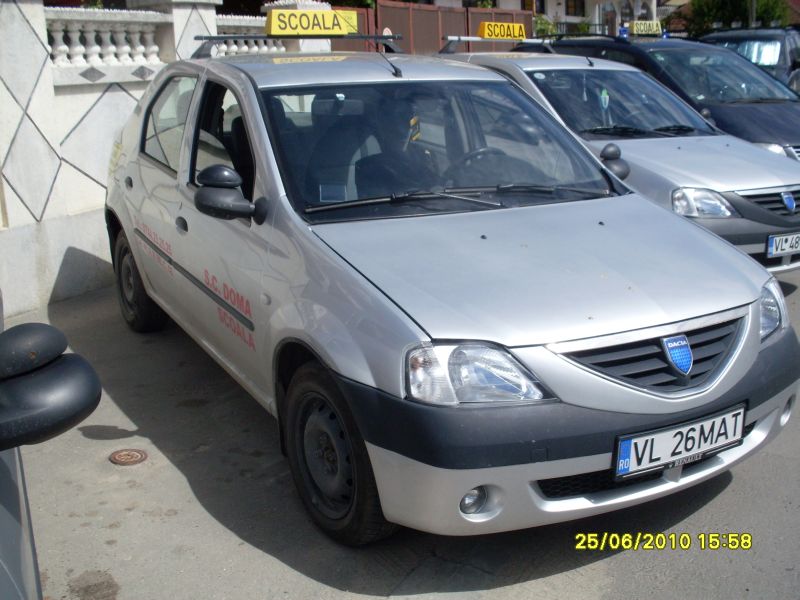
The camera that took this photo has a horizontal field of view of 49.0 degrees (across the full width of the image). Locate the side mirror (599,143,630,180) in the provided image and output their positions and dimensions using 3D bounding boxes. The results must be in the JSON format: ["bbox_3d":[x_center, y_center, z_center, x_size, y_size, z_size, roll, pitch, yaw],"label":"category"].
[{"bbox_3d":[0.918,-0.599,3.954,0.255,0.210,0.140,-8,18,-29],"label":"side mirror"}]

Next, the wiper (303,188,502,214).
[{"bbox_3d":[0.022,-0.335,3.067,0.728,0.068,0.092,-5,17,-19],"label":"wiper"}]

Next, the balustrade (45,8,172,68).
[{"bbox_3d":[-1.920,-1.712,5.774,0.180,0.350,1.090,9,18,29],"label":"balustrade"}]

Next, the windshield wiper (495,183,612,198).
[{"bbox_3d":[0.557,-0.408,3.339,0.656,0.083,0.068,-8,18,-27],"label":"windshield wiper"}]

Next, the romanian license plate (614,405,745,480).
[{"bbox_3d":[0.827,0.410,2.570,0.525,0.115,0.020,-8,17,-29],"label":"romanian license plate"}]

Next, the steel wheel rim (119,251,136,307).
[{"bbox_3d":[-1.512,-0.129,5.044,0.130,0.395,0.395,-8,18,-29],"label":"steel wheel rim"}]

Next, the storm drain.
[{"bbox_3d":[-1.076,0.629,3.477,0.155,0.020,0.155,0,16,0],"label":"storm drain"}]

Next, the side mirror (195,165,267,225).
[{"bbox_3d":[-0.604,-0.373,3.101,0.265,0.210,0.140,-8,18,-29],"label":"side mirror"}]

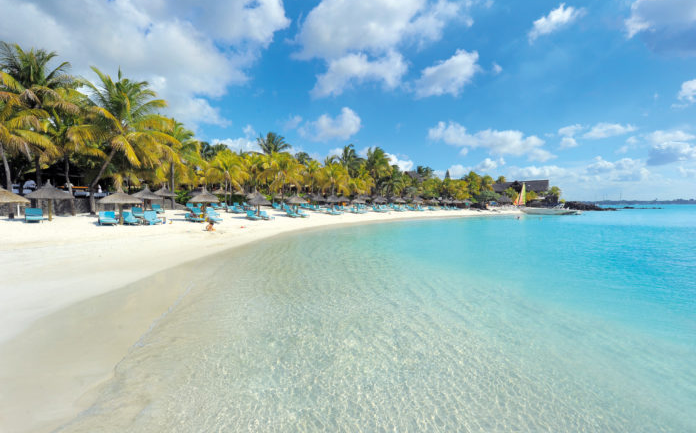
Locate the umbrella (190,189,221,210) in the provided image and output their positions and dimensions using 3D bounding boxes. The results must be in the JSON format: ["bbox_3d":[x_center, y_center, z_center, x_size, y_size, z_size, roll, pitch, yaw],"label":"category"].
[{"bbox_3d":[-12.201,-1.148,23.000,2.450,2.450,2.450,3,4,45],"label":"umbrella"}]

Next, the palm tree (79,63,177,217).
[{"bbox_3d":[-19.137,-6.687,23.800,7.000,12.700,6.800,0,3,0],"label":"palm tree"}]

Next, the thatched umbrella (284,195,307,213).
[{"bbox_3d":[-6.378,-1.486,33.500,2.400,2.600,2.400,0,3,0],"label":"thatched umbrella"}]

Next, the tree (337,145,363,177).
[{"bbox_3d":[0.316,-8.323,57.000,5.600,13.600,5.600,0,3,0],"label":"tree"}]

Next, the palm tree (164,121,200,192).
[{"bbox_3d":[-19.139,-6.017,31.000,5.200,9.900,5.200,0,3,0],"label":"palm tree"}]

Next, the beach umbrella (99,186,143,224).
[{"bbox_3d":[-16.280,-0.825,19.400,2.500,2.800,2.500,3,4,45],"label":"beach umbrella"}]

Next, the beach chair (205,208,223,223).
[{"bbox_3d":[-10.840,0.000,21.800,1.900,0.950,0.750,3,4,45],"label":"beach chair"}]

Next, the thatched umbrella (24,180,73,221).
[{"bbox_3d":[-21.002,-1.124,19.000,2.300,2.900,2.300,0,3,0],"label":"thatched umbrella"}]

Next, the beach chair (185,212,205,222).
[{"bbox_3d":[-12.711,0.066,22.400,1.850,0.800,0.750,1,3,27],"label":"beach chair"}]

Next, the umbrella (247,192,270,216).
[{"bbox_3d":[-9.640,-1.419,29.300,2.450,2.750,2.450,3,4,45],"label":"umbrella"}]

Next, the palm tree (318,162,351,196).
[{"bbox_3d":[-2.346,-5.126,47.000,5.900,8.600,5.900,0,3,0],"label":"palm tree"}]

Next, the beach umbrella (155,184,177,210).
[{"bbox_3d":[-19.544,-1.983,29.000,2.350,2.950,2.350,3,4,45],"label":"beach umbrella"}]

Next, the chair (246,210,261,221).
[{"bbox_3d":[-9.506,-0.102,27.500,1.900,0.920,0.750,3,4,45],"label":"chair"}]

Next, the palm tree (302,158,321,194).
[{"bbox_3d":[-6.921,-7.113,52.000,4.300,8.500,4.300,0,3,0],"label":"palm tree"}]

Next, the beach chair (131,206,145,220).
[{"bbox_3d":[-17.390,-0.306,22.400,0.750,0.950,1.750,-2,3,-42],"label":"beach chair"}]

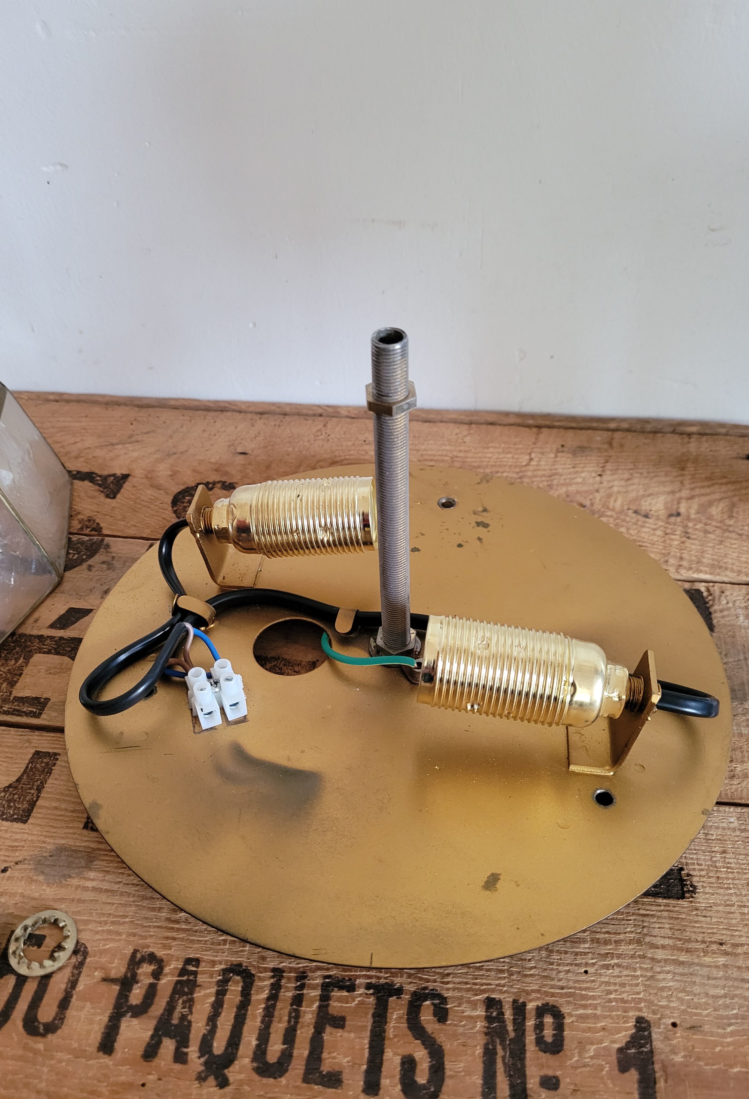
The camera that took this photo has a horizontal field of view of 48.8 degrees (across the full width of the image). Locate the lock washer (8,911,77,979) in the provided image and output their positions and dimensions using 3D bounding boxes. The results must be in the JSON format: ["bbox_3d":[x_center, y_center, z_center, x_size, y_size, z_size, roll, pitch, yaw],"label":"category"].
[{"bbox_3d":[-0.089,0.105,0.220,0.018,0.002,0.018,-1,41,1],"label":"lock washer"}]

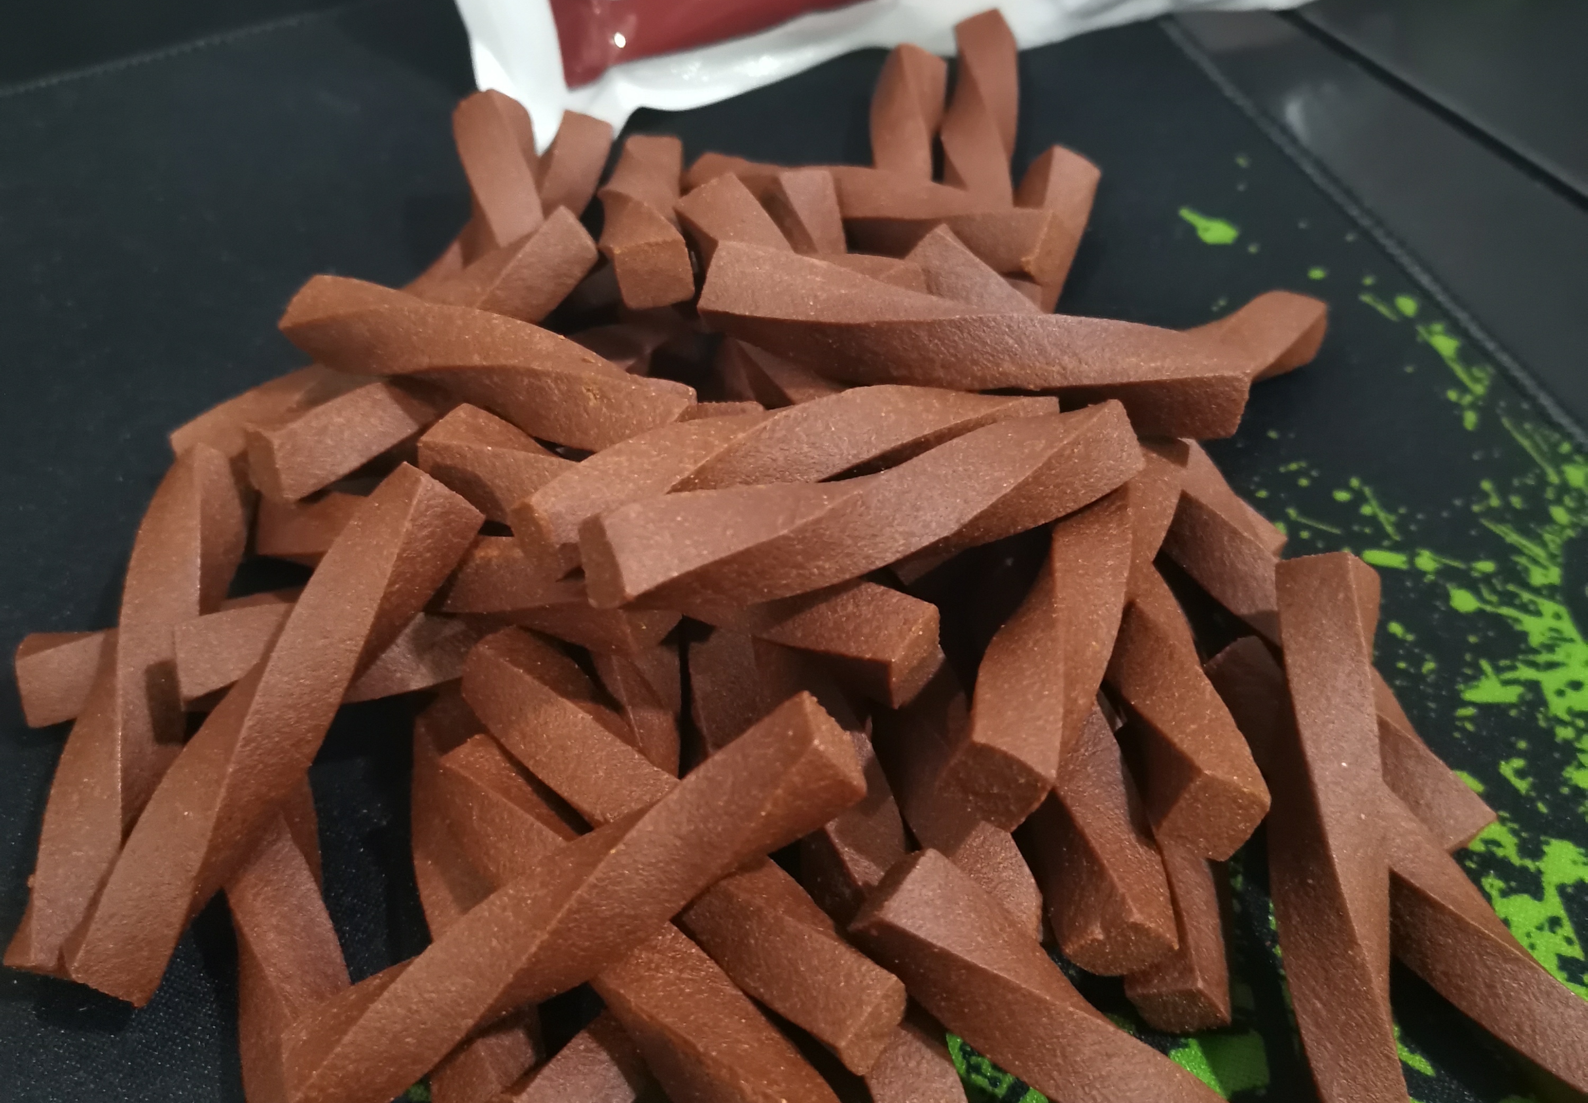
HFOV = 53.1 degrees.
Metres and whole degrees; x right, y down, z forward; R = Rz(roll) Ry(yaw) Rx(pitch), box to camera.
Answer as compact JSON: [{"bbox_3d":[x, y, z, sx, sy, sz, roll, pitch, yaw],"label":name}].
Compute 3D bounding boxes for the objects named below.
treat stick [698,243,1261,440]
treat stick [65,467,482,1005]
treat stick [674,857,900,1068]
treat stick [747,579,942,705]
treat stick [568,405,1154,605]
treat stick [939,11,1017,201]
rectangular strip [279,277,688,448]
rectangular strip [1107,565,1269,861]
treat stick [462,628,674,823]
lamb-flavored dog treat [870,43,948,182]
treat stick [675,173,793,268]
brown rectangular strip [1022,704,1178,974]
[{"bbox_3d":[0.026,-0.030,0.230,0.076,0.013,0.013,10,54,1],"label":"treat stick"},{"bbox_3d":[-0.064,0.021,0.201,0.012,0.012,0.071,23,69,17],"label":"treat stick"},{"bbox_3d":[-0.015,0.032,0.181,0.065,0.013,0.013,38,61,26],"label":"treat stick"},{"bbox_3d":[-0.016,0.008,0.195,0.062,0.013,0.013,9,51,10],"label":"treat stick"},{"bbox_3d":[0.009,-0.007,0.191,0.064,0.013,0.013,-13,50,-8],"label":"treat stick"},{"bbox_3d":[0.033,-0.070,0.269,0.013,0.013,0.062,0,55,2],"label":"treat stick"},{"bbox_3d":[-0.048,-0.028,0.240,0.071,0.013,0.013,16,54,26],"label":"rectangular strip"},{"bbox_3d":[0.050,0.010,0.220,0.013,0.013,0.075,0,36,-1],"label":"rectangular strip"},{"bbox_3d":[-0.016,0.035,0.201,0.013,0.013,0.071,-38,61,-25],"label":"treat stick"},{"bbox_3d":[0.019,-0.061,0.273,0.012,0.012,0.071,3,53,2],"label":"lamb-flavored dog treat"},{"bbox_3d":[0.005,-0.030,0.238,0.012,0.012,0.071,-28,65,-19],"label":"treat stick"},{"bbox_3d":[0.039,0.021,0.219,0.013,0.013,0.075,-1,46,-1],"label":"brown rectangular strip"}]

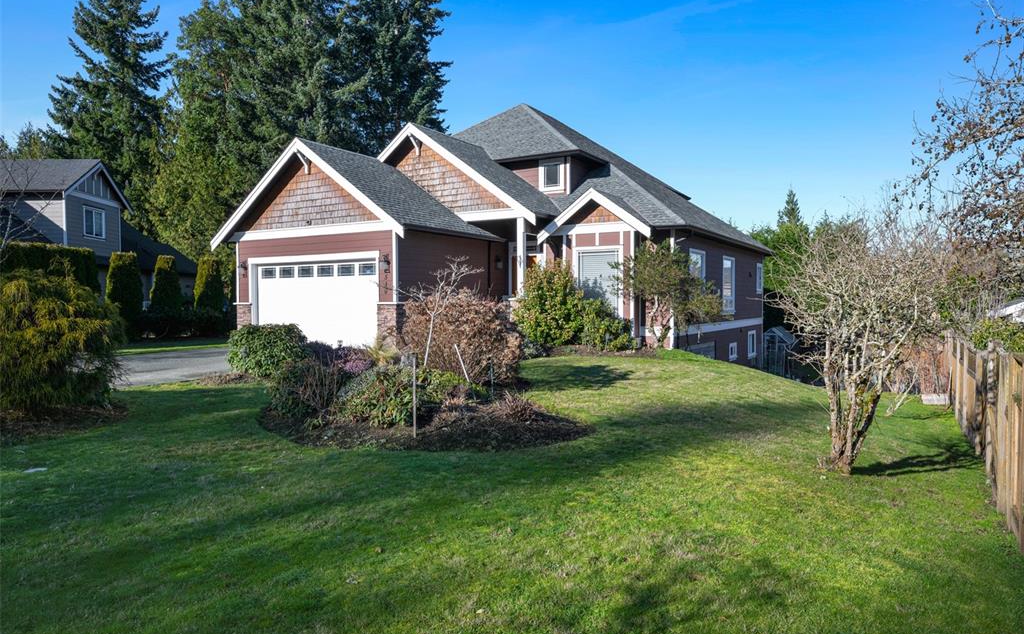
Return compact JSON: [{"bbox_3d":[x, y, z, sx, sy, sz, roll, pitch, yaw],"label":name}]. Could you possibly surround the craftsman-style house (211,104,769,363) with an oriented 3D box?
[{"bbox_3d":[0.844,-2.716,24.251,13.100,9.400,16.800,1,1,30],"label":"craftsman-style house"}]

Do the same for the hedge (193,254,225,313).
[{"bbox_3d":[-12.013,-0.811,27.089,1.120,3.170,1.150,0,1,0],"label":"hedge"}]

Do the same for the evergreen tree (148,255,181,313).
[{"bbox_3d":[-12.999,-0.754,25.590,1.180,3.120,1.200,0,1,0],"label":"evergreen tree"}]

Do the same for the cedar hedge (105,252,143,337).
[{"bbox_3d":[-13.777,-0.729,24.190,1.220,3.130,1.220,0,1,0],"label":"cedar hedge"}]

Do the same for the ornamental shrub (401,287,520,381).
[{"bbox_3d":[-0.906,0.315,12.009,2.150,1.620,1.900,0,1,0],"label":"ornamental shrub"}]

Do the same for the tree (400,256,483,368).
[{"bbox_3d":[-1.064,0.041,10.303,1.250,1.880,1.100,0,1,0],"label":"tree"}]

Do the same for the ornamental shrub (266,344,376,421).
[{"bbox_3d":[-2.416,0.765,8.718,1.350,0.900,1.200,0,1,0],"label":"ornamental shrub"}]

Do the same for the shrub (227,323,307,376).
[{"bbox_3d":[-4.749,0.609,13.216,1.500,1.020,1.400,0,1,0],"label":"shrub"}]

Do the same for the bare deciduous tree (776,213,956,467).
[{"bbox_3d":[3.320,0.197,6.506,1.650,2.530,1.650,0,1,0],"label":"bare deciduous tree"}]

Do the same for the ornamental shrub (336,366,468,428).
[{"bbox_3d":[-1.323,0.903,8.121,1.550,0.650,1.300,0,1,0],"label":"ornamental shrub"}]

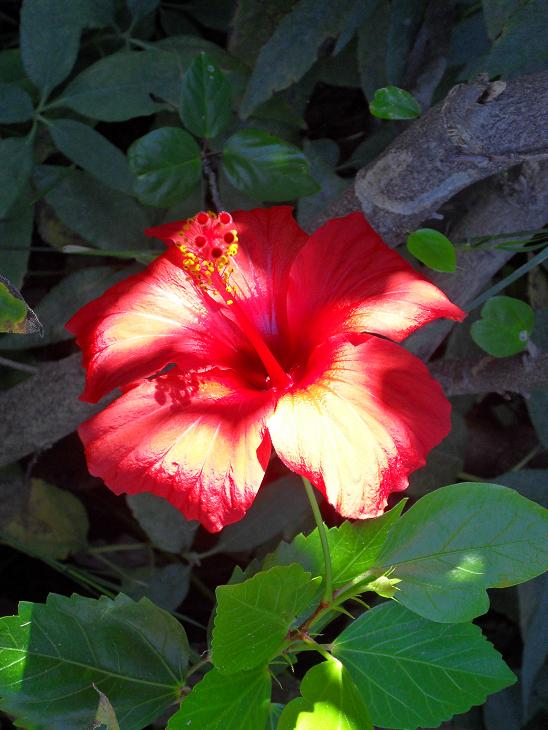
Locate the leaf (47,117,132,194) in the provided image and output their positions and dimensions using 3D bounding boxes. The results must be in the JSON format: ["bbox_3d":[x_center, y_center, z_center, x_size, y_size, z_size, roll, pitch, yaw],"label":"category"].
[{"bbox_3d":[-0.074,-0.085,0.690,0.050,0.010,0.019,38,75,12],"label":"leaf"}]

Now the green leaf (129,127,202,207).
[{"bbox_3d":[-0.042,-0.075,0.645,0.030,0.010,0.031,-15,71,-5],"label":"green leaf"}]

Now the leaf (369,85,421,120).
[{"bbox_3d":[0.049,-0.106,0.680,0.021,0.007,0.014,10,69,4],"label":"leaf"}]

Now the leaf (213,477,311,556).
[{"bbox_3d":[-0.004,0.059,0.660,0.049,0.010,0.027,-39,73,-14],"label":"leaf"}]

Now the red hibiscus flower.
[{"bbox_3d":[-0.002,0.001,0.575,0.130,0.068,0.114,0,60,12],"label":"red hibiscus flower"}]

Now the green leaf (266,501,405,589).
[{"bbox_3d":[0.023,0.064,0.605,0.037,0.014,0.043,38,71,15],"label":"green leaf"}]

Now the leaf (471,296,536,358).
[{"bbox_3d":[0.090,-0.016,0.665,0.021,0.007,0.024,32,74,11],"label":"leaf"}]

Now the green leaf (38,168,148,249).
[{"bbox_3d":[-0.075,-0.065,0.700,0.059,0.010,0.028,33,74,11],"label":"green leaf"}]

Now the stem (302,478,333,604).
[{"bbox_3d":[0.015,0.063,0.606,0.006,0.009,0.048,-11,75,0],"label":"stem"}]

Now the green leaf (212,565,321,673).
[{"bbox_3d":[-0.003,0.088,0.585,0.031,0.014,0.035,28,70,4],"label":"green leaf"}]

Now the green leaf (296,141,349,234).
[{"bbox_3d":[0.021,-0.074,0.700,0.022,0.010,0.043,8,71,3],"label":"green leaf"}]

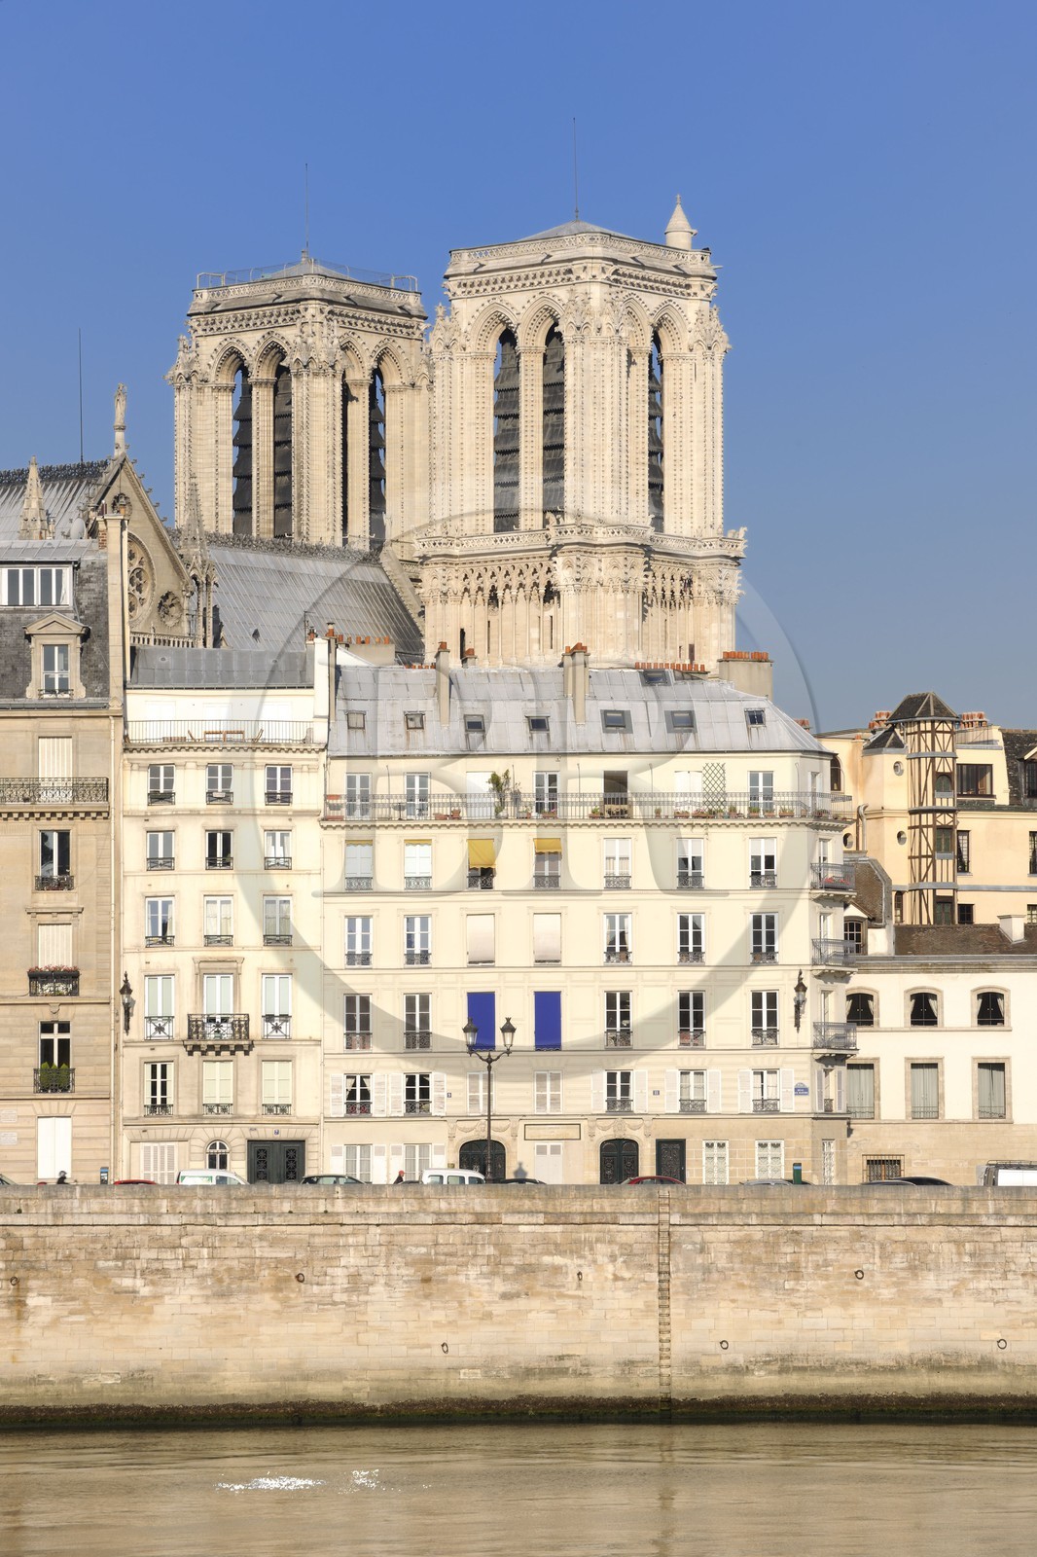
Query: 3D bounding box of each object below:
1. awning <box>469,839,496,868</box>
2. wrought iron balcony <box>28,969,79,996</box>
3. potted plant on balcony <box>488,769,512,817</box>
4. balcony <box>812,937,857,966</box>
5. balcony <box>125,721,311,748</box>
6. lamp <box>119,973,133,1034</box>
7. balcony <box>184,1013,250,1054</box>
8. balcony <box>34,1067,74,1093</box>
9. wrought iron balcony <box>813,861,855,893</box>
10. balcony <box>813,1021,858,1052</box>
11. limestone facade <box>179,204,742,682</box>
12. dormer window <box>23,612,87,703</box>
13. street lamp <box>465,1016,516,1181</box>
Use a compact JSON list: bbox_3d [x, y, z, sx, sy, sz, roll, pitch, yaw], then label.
[{"bbox_3d":[-1.476,3.059,220.997,1.120,1.130,0.700,0,-4,-5],"label":"awning"},{"bbox_3d":[-18.911,8.326,219.779,2.020,1.120,0.450,0,-4,0],"label":"wrought iron balcony"},{"bbox_3d":[-0.772,0.623,221.523,0.930,1.950,0.850,0,-4,-4],"label":"potted plant on balcony"},{"bbox_3d":[12.930,7.101,221.072,0.700,1.150,2.300,-3,-5,32],"label":"balcony"},{"bbox_3d":[-12.161,-1.809,220.197,7.500,1.050,0.900,0,-4,-2],"label":"balcony"},{"bbox_3d":[-15.928,9.158,219.347,0.560,2.500,1.100,0,-4,0],"label":"lamp"},{"bbox_3d":[-12.181,10.365,219.500,2.650,1.500,0.660,0,-4,0],"label":"balcony"},{"bbox_3d":[-18.841,12.245,219.542,1.620,1.030,0.320,0,-4,0],"label":"balcony"},{"bbox_3d":[13.059,4.096,223.274,0.650,1.150,2.300,-3,-5,30],"label":"wrought iron balcony"},{"bbox_3d":[12.940,10.552,220.819,0.700,1.180,2.300,-3,-5,32],"label":"balcony"},{"bbox_3d":[-6.205,-4.839,406.162,43.000,71.000,16.000,-4,-5,39],"label":"limestone facade"},{"bbox_3d":[-18.939,-4.987,221.557,2.500,3.550,1.400,0,-4,0],"label":"dormer window"},{"bbox_3d":[-1.062,12.717,206.620,2.030,7.200,0.600,0,-4,0],"label":"street lamp"}]

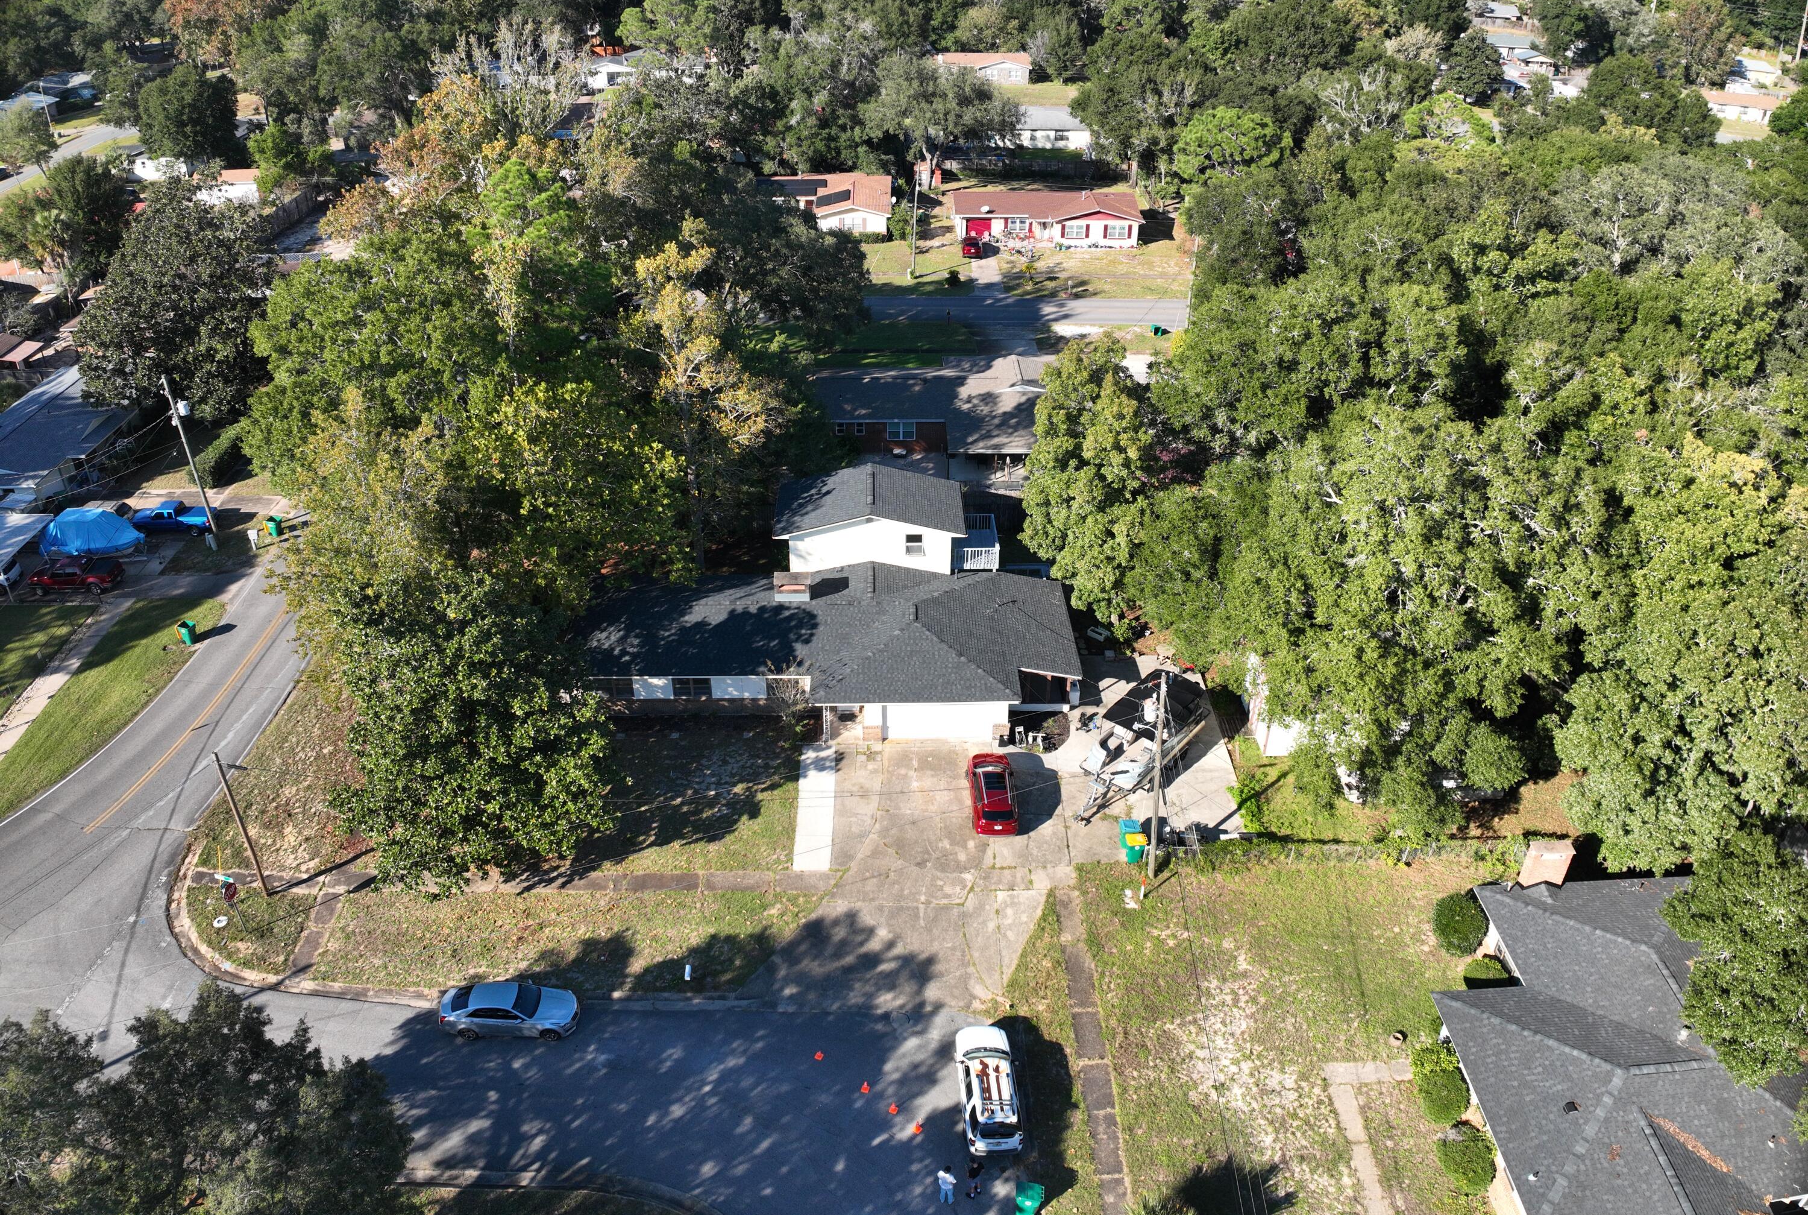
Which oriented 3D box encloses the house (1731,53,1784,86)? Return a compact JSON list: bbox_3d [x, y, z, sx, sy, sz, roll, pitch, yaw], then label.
[{"bbox_3d":[164.065,-104.502,243.939,13.000,4.000,9.000,0,32,0],"label":"house"}]

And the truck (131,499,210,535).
[{"bbox_3d":[-43.757,-5.397,75.457,4.850,1.660,1.770,1,33,2],"label":"truck"}]

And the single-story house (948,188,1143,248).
[{"bbox_3d":[14.231,-39.698,126.574,18.800,3.800,10.800,0,32,0],"label":"single-story house"}]

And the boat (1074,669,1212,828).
[{"bbox_3d":[9.950,5.971,53.840,2.600,2.950,8.900,25,40,34],"label":"boat"}]

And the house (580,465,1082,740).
[{"bbox_3d":[-4.000,-0.544,63.081,24.800,7.000,15.300,0,33,0],"label":"house"}]

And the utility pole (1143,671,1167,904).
[{"bbox_3d":[9.863,6.759,48.663,0.600,10.480,0.500,-3,33,2],"label":"utility pole"}]

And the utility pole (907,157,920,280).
[{"bbox_3d":[1.137,-34.919,112.724,0.400,10.593,0.400,2,33,-1],"label":"utility pole"}]

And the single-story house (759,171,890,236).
[{"bbox_3d":[-8.977,-42.334,130.903,15.500,3.900,16.000,0,32,0],"label":"single-story house"}]

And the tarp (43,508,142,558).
[{"bbox_3d":[-43.332,-4.009,67.129,6.000,2.300,2.500,0,32,0],"label":"tarp"}]

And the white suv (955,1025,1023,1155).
[{"bbox_3d":[2.646,15.231,40.005,1.830,1.740,4.500,-2,32,-2],"label":"white suv"}]

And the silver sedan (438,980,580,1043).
[{"bbox_3d":[-14.129,14.411,45.147,4.850,1.450,1.840,2,33,2],"label":"silver sedan"}]

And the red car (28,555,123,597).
[{"bbox_3d":[-46.212,-1.836,69.900,4.880,1.740,1.820,-1,33,-1],"label":"red car"}]

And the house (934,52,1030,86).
[{"bbox_3d":[12.268,-88.246,204.794,17.000,3.800,12.500,0,32,0],"label":"house"}]

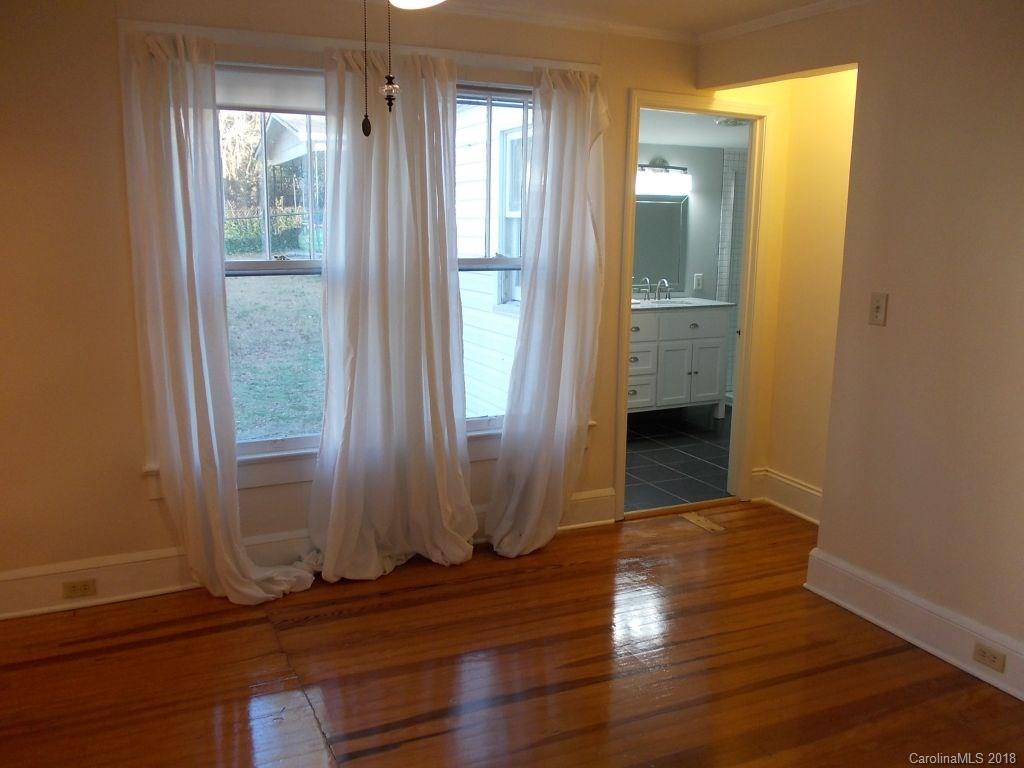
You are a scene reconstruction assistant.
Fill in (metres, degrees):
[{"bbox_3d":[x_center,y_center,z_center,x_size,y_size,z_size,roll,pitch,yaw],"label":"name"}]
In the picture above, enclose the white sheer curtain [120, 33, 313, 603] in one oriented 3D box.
[{"bbox_3d":[-1.087,-0.192,3.167,0.595,2.135,0.220,-4,12,-25],"label":"white sheer curtain"}]

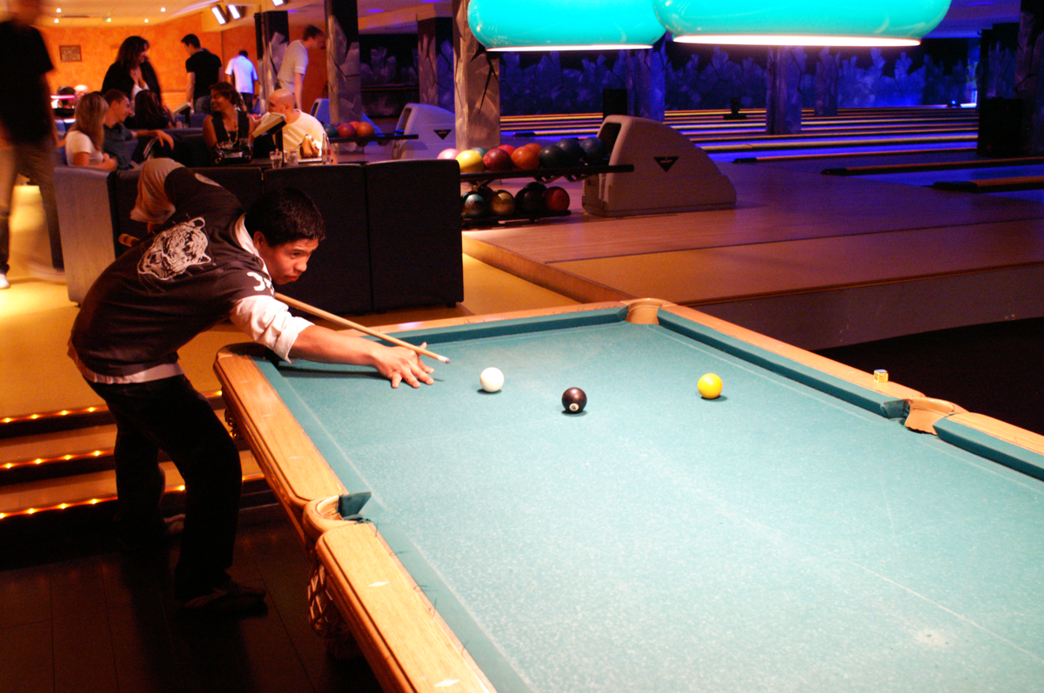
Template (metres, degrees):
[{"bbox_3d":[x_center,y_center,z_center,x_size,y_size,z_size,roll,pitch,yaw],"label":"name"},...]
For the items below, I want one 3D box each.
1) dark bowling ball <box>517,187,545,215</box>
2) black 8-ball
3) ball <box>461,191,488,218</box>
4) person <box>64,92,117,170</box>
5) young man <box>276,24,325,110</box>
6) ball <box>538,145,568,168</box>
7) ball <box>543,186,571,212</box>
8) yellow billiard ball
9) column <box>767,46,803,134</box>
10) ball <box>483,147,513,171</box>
[{"bbox_3d":[0.050,-1.116,8.030,0.216,0.216,0.216,-1,15,0],"label":"dark bowling ball"},{"bbox_3d":[0.118,0.121,2.357,0.057,0.057,0.057,-1,15,0],"label":"black 8-ball"},{"bbox_3d":[-0.363,-1.074,7.880,0.216,0.216,0.216,-1,15,0],"label":"ball"},{"bbox_3d":[-2.843,-1.249,7.528,0.750,1.140,0.500,-7,16,-23],"label":"person"},{"bbox_3d":[-2.718,-3.052,12.800,0.620,1.730,0.500,-4,15,-12],"label":"young man"},{"bbox_3d":[0.240,-1.431,7.980,0.216,0.216,0.216,0,15,0],"label":"ball"},{"bbox_3d":[0.266,-1.133,8.130,0.216,0.216,0.216,0,15,0],"label":"ball"},{"bbox_3d":[0.440,0.092,2.437,0.057,0.057,0.057,-1,15,0],"label":"yellow billiard ball"},{"bbox_3d":[4.679,-4.898,18.600,0.400,2.250,0.450,-7,16,-23],"label":"column"},{"bbox_3d":[-0.182,-1.352,7.710,0.216,0.216,0.216,-1,15,0],"label":"ball"}]

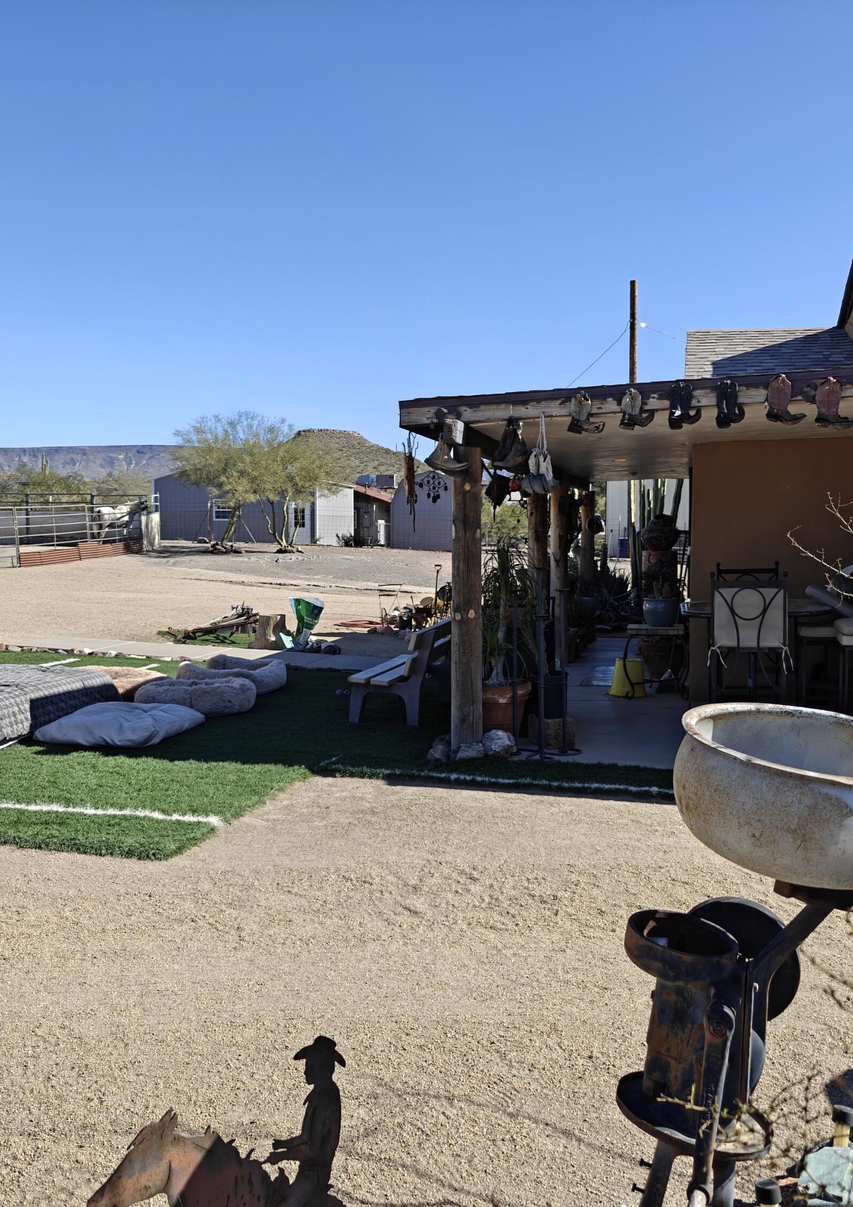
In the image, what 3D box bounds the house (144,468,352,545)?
[{"bbox_3d":[-8.460,-4.946,54.091,8.000,3.750,8.000,1,4,9],"label":"house"}]

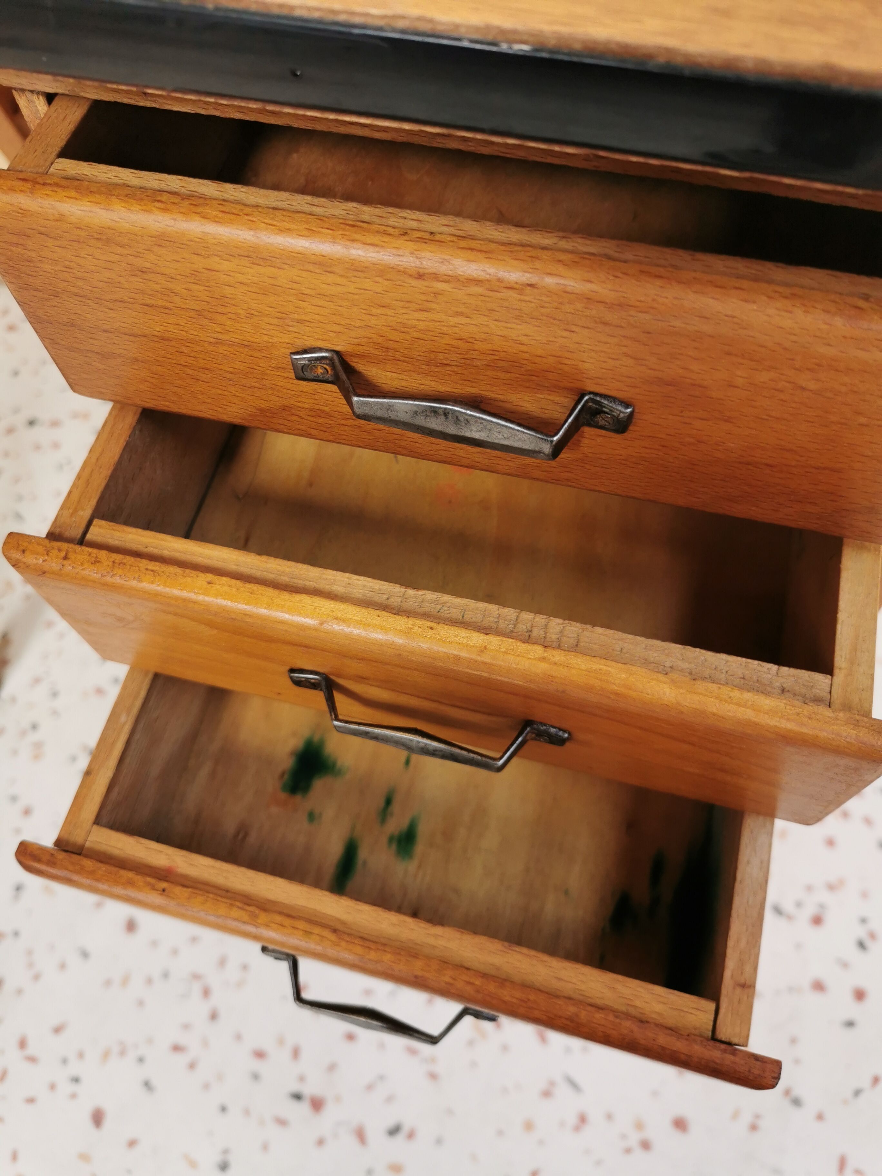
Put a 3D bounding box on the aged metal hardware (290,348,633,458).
[{"bbox_3d":[0.006,-0.066,0.334,0.127,0.021,0.021,12,65,9],"label":"aged metal hardware"}]

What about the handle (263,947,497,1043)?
[{"bbox_3d":[-0.033,0.208,0.461,0.127,0.021,0.021,12,65,9],"label":"handle"}]

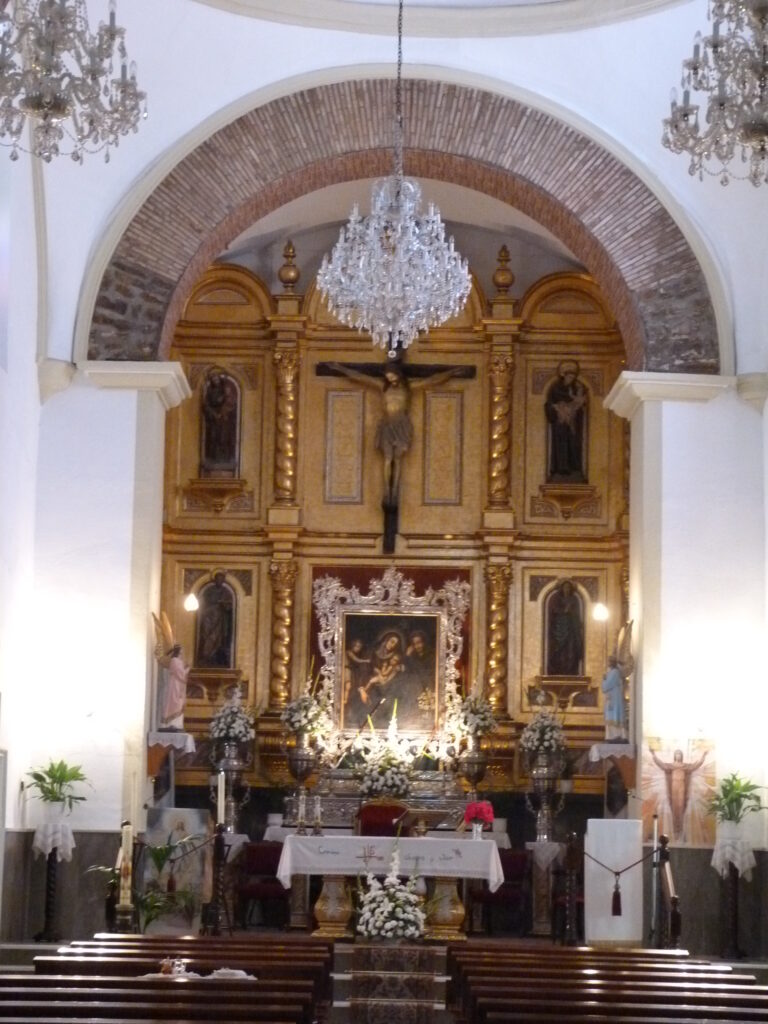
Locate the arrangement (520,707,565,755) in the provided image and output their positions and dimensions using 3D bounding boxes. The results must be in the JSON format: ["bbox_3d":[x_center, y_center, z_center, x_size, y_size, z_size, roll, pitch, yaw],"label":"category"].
[{"bbox_3d":[1.640,2.291,25.292,0.472,0.513,0.457,1,-7,0],"label":"arrangement"}]

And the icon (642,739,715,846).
[{"bbox_3d":[2.601,2.471,21.380,0.639,0.939,0.030,1,-7,0],"label":"icon"}]

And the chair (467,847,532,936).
[{"bbox_3d":[1.174,3.837,24.454,0.620,0.899,0.600,1,-8,0],"label":"chair"}]

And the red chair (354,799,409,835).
[{"bbox_3d":[-0.041,3.617,24.789,0.570,1.370,0.620,1,-8,0],"label":"red chair"}]

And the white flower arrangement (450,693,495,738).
[{"bbox_3d":[0.961,2.174,26.041,0.494,0.472,0.460,1,-8,0],"label":"white flower arrangement"}]

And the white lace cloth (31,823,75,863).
[{"bbox_3d":[-2.869,2.869,21.067,0.355,0.345,0.355,1,-7,0],"label":"white lace cloth"}]

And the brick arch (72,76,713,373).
[{"bbox_3d":[0.203,-2.536,22.388,5.628,2.671,1.100,1,-8,0],"label":"brick arch"}]

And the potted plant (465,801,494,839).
[{"bbox_3d":[0.911,2.946,23.159,0.284,0.381,0.284,1,-7,0],"label":"potted plant"}]

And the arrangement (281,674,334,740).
[{"bbox_3d":[-0.821,2.109,26.131,0.579,0.700,0.538,1,-7,0],"label":"arrangement"}]

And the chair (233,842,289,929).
[{"bbox_3d":[-1.218,3.744,24.385,0.518,0.893,0.558,1,-7,0],"label":"chair"}]

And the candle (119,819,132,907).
[{"bbox_3d":[-2.163,2.945,20.293,0.100,0.678,0.100,1,-8,0],"label":"candle"}]

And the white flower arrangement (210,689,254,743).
[{"bbox_3d":[-1.559,2.101,25.047,0.444,0.558,0.430,1,-8,0],"label":"white flower arrangement"}]

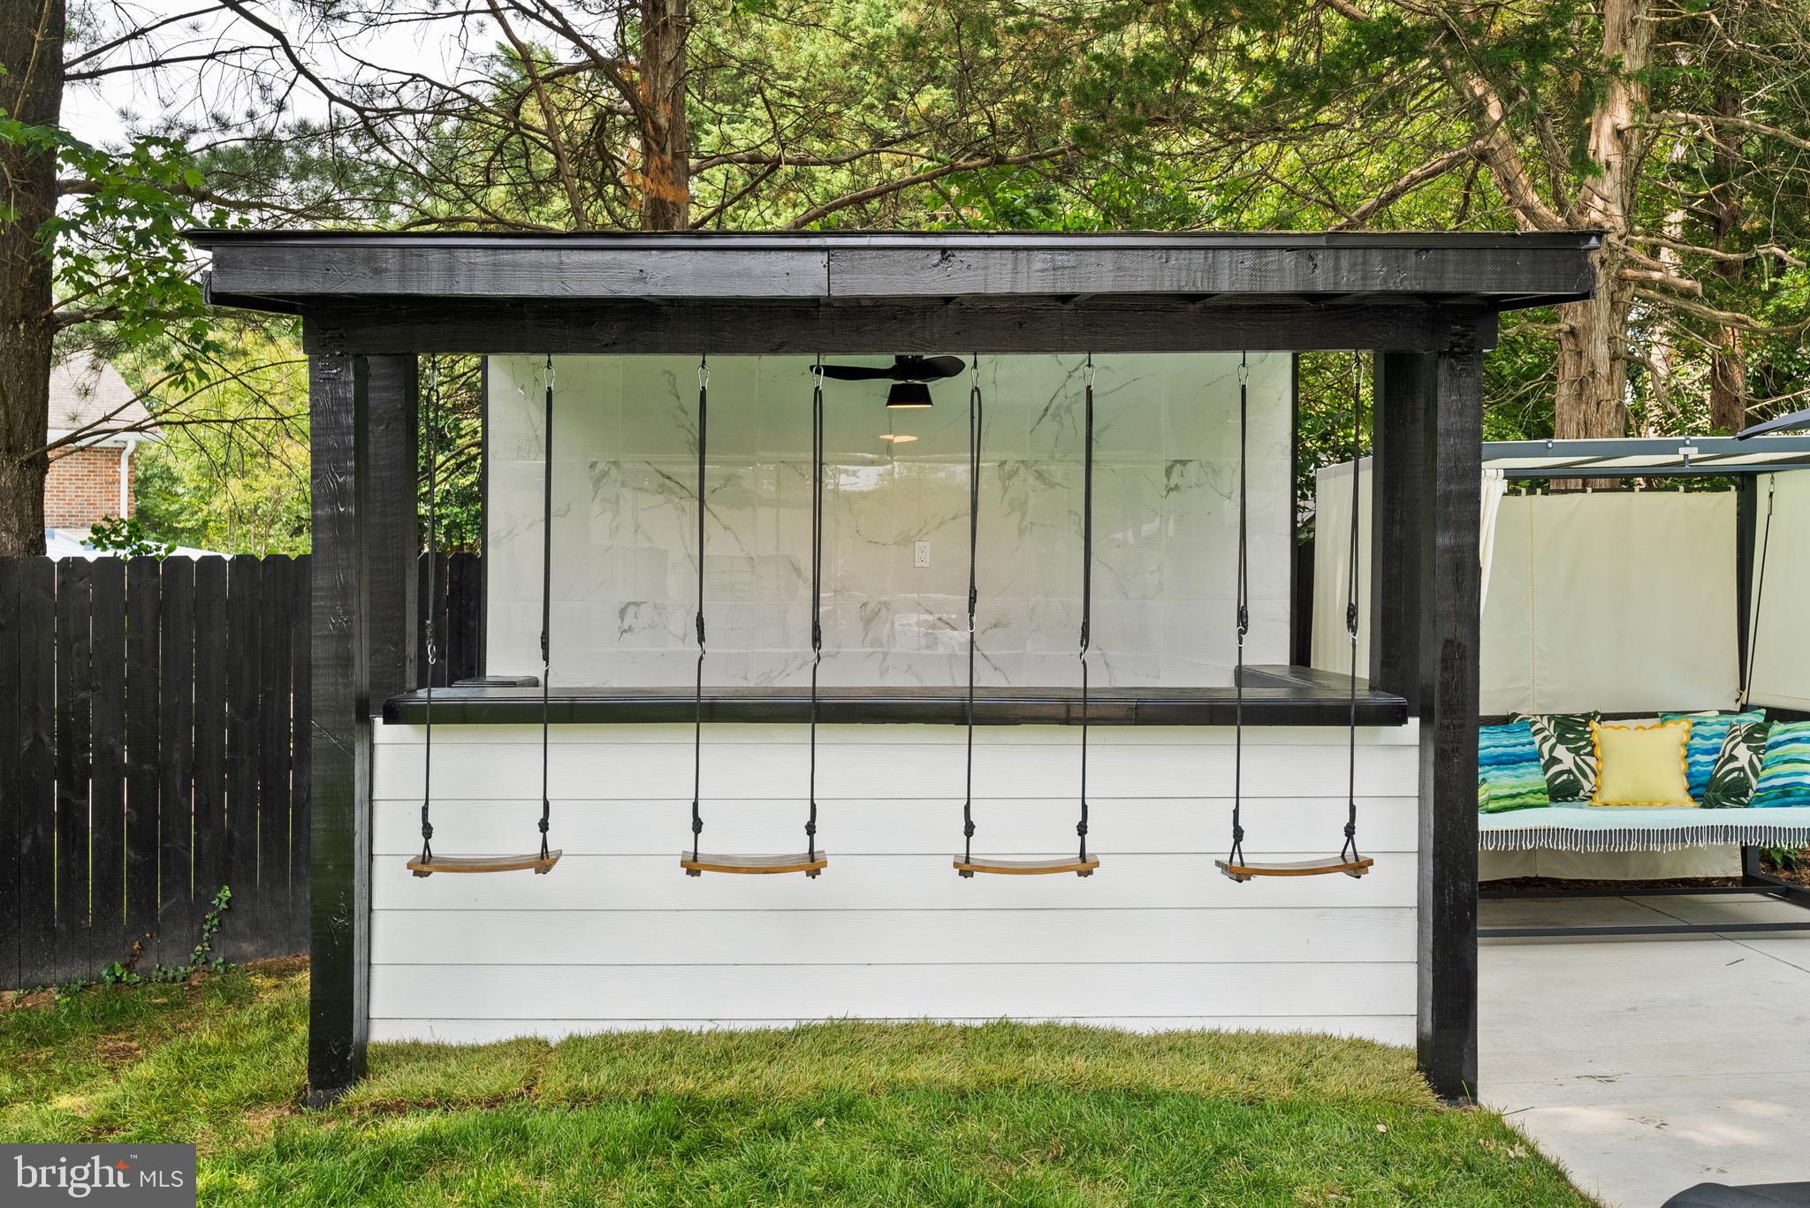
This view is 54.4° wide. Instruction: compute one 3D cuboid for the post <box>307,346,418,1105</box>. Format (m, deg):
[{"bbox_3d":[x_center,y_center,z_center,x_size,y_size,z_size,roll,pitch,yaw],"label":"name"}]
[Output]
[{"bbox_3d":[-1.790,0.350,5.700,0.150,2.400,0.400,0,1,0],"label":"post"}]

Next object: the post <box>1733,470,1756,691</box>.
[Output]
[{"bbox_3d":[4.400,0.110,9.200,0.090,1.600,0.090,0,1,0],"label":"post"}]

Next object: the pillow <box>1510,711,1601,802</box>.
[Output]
[{"bbox_3d":[3.250,0.775,8.830,0.440,0.460,0.150,0,-12,0],"label":"pillow"}]

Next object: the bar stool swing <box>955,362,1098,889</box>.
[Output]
[{"bbox_3d":[0.387,0.031,5.550,0.455,1.640,0.200,0,1,0],"label":"bar stool swing"}]

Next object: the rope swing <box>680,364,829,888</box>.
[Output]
[{"bbox_3d":[-0.460,0.031,5.550,0.455,1.640,0.200,0,1,0],"label":"rope swing"}]

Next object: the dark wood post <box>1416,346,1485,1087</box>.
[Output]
[{"bbox_3d":[1.725,0.338,5.570,0.145,2.430,0.145,0,1,0],"label":"dark wood post"}]

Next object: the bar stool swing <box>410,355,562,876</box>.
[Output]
[{"bbox_3d":[-1.308,0.031,5.550,0.455,1.640,0.200,0,1,0],"label":"bar stool swing"}]

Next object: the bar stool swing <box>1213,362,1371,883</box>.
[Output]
[{"bbox_3d":[1.235,0.035,5.550,0.455,1.640,0.200,0,1,0],"label":"bar stool swing"}]

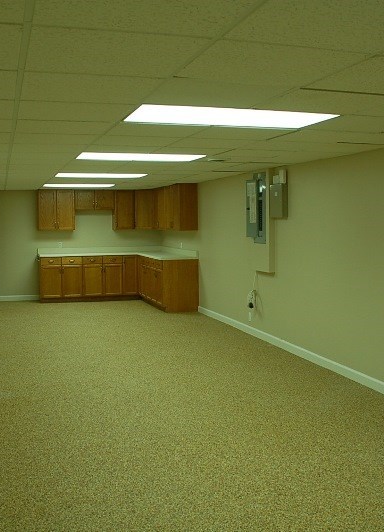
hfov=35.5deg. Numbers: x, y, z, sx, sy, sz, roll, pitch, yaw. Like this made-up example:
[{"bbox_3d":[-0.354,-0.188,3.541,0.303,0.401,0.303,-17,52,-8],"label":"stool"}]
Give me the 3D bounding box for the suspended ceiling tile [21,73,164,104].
[{"bbox_3d":[-0.479,-0.829,2.790,0.605,0.020,0.600,-2,4,-18],"label":"suspended ceiling tile"}]

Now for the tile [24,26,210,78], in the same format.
[{"bbox_3d":[-0.303,-0.797,2.249,0.607,0.020,0.600,-2,4,-18],"label":"tile"}]

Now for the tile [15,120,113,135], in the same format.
[{"bbox_3d":[-0.851,-0.918,3.938,0.607,0.020,0.600,-2,4,-18],"label":"tile"}]

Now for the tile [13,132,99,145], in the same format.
[{"bbox_3d":[-1.018,-0.955,4.485,0.605,0.020,0.600,-2,4,-18],"label":"tile"}]

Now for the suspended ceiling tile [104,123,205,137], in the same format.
[{"bbox_3d":[-0.249,-0.933,4.109,0.615,0.020,0.600,-2,5,-18],"label":"suspended ceiling tile"}]

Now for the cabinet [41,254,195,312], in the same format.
[{"bbox_3d":[-1.494,0.293,11.151,2.455,0.874,2.573,-2,4,-18],"label":"cabinet"}]

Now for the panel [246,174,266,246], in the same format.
[{"bbox_3d":[0.821,-0.715,7.453,0.080,0.863,0.602,-2,4,-18],"label":"panel"}]

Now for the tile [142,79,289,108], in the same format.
[{"bbox_3d":[0.130,-0.851,2.977,0.605,0.020,0.600,-2,4,-18],"label":"tile"}]

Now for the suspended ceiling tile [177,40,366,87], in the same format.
[{"bbox_3d":[0.292,-0.803,2.405,0.615,0.020,0.600,-2,5,-18],"label":"suspended ceiling tile"}]

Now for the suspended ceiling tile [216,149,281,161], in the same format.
[{"bbox_3d":[0.578,-1.062,5.619,0.615,0.020,0.600,-2,5,-18],"label":"suspended ceiling tile"}]

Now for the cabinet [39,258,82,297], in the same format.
[{"bbox_3d":[-2.638,0.234,11.985,0.860,0.860,0.610,-2,5,-18],"label":"cabinet"}]

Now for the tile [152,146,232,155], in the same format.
[{"bbox_3d":[-0.016,-1.041,5.432,0.615,0.020,0.600,-2,5,-18],"label":"tile"}]

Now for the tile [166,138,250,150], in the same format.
[{"bbox_3d":[0.197,-0.998,4.861,0.605,0.020,0.600,-2,4,-18],"label":"tile"}]

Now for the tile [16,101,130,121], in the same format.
[{"bbox_3d":[-0.662,-0.869,3.354,0.615,0.020,0.600,-2,5,-18],"label":"tile"}]

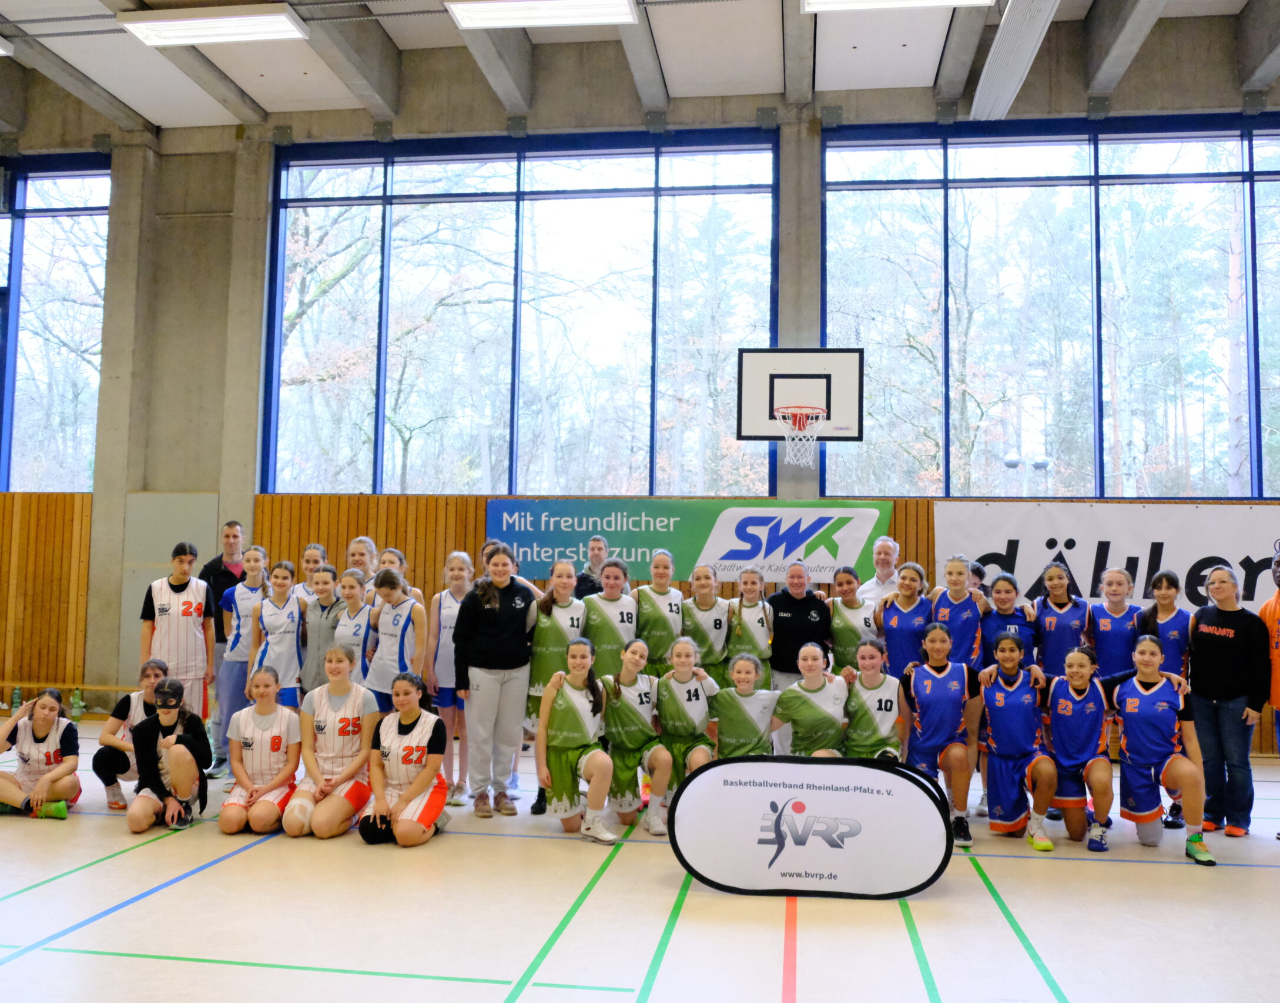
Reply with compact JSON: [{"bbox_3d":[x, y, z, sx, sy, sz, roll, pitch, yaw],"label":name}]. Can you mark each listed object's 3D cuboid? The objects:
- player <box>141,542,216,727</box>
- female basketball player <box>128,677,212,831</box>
[{"bbox_3d":[-3.202,1.148,8.100,0.500,1.720,0.300,2,-4,-16],"label":"player"},{"bbox_3d":[-2.803,1.500,7.020,0.490,0.875,0.640,2,-4,-13],"label":"female basketball player"}]

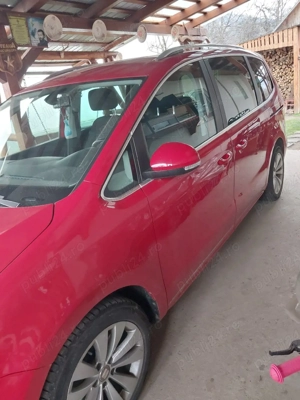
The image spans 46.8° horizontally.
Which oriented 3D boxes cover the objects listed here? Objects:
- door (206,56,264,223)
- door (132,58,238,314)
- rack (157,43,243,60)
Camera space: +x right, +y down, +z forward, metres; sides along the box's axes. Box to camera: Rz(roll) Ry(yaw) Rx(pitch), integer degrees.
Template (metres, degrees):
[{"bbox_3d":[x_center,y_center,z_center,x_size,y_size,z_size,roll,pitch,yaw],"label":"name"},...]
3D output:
[{"bbox_3d":[0.743,-0.542,2.809,0.260,1.190,0.930,6,24,32],"label":"door"},{"bbox_3d":[0.216,-0.179,2.034,0.260,1.200,1.120,6,24,32],"label":"door"},{"bbox_3d":[0.466,-1.165,2.687,0.090,0.100,1.680,6,24,32],"label":"rack"}]

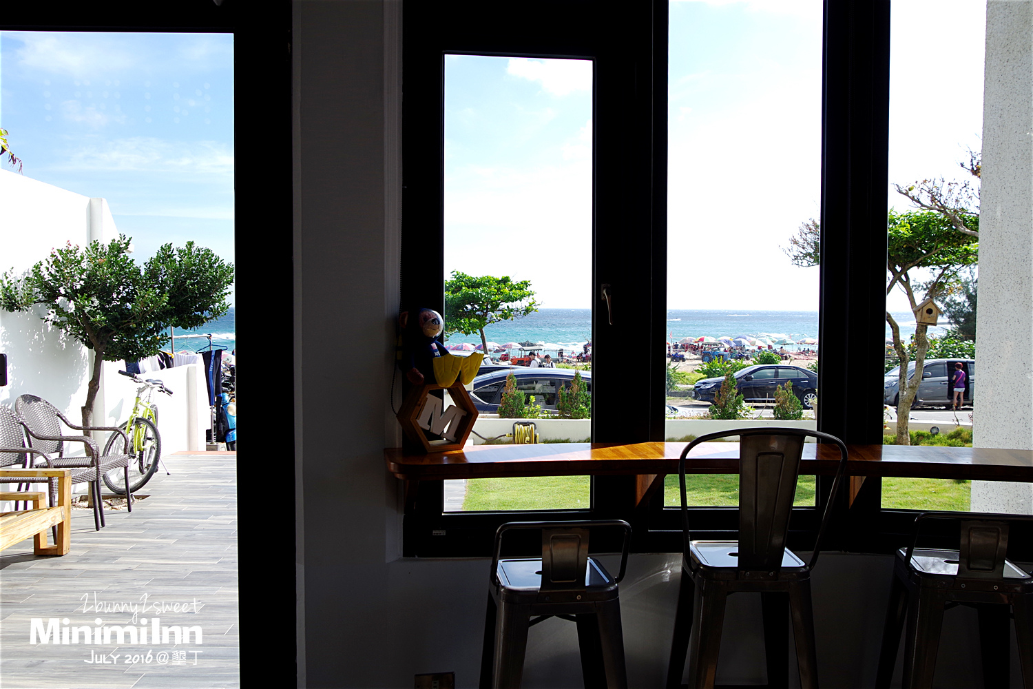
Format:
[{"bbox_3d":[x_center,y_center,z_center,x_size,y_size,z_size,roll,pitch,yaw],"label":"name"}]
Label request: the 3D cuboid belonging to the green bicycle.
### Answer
[{"bbox_3d":[-3.489,0.750,8.069,0.570,1.075,1.595,0,2,-13],"label":"green bicycle"}]

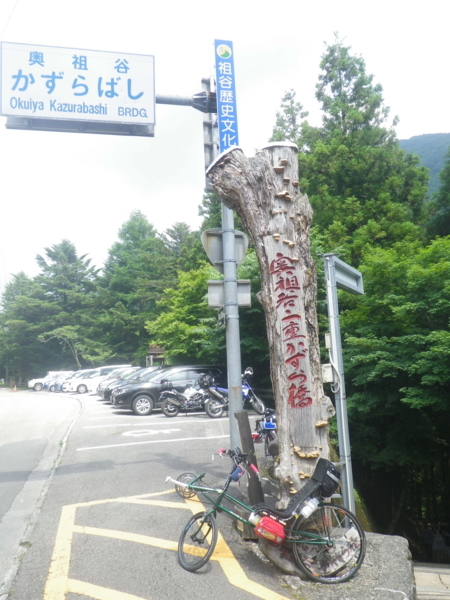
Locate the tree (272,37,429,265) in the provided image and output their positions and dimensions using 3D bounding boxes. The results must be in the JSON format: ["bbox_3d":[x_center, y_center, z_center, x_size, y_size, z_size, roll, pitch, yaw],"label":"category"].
[{"bbox_3d":[6.477,-4.290,22.678,7.000,17.435,7.000,-4,-7,0],"label":"tree"}]

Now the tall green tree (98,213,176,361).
[{"bbox_3d":[-8.198,-0.379,47.506,8.000,17.352,8.000,-4,-7,0],"label":"tall green tree"}]

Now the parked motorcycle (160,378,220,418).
[{"bbox_3d":[-1.150,3.360,16.700,2.120,1.270,0.850,2,-9,-25],"label":"parked motorcycle"}]

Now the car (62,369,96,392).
[{"bbox_3d":[-10.350,6.350,37.400,4.300,1.620,1.720,2,-9,-27],"label":"car"}]

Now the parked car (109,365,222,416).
[{"bbox_3d":[-2.020,3.290,18.300,4.600,1.720,1.820,2,-9,-26],"label":"parked car"}]

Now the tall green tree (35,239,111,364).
[{"bbox_3d":[-16.900,1.300,52.500,8.000,15.200,8.000,-2,-8,0],"label":"tall green tree"}]

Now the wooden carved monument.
[{"bbox_3d":[0.435,0.234,4.604,1.033,3.566,0.700,-5,-7,10],"label":"wooden carved monument"}]

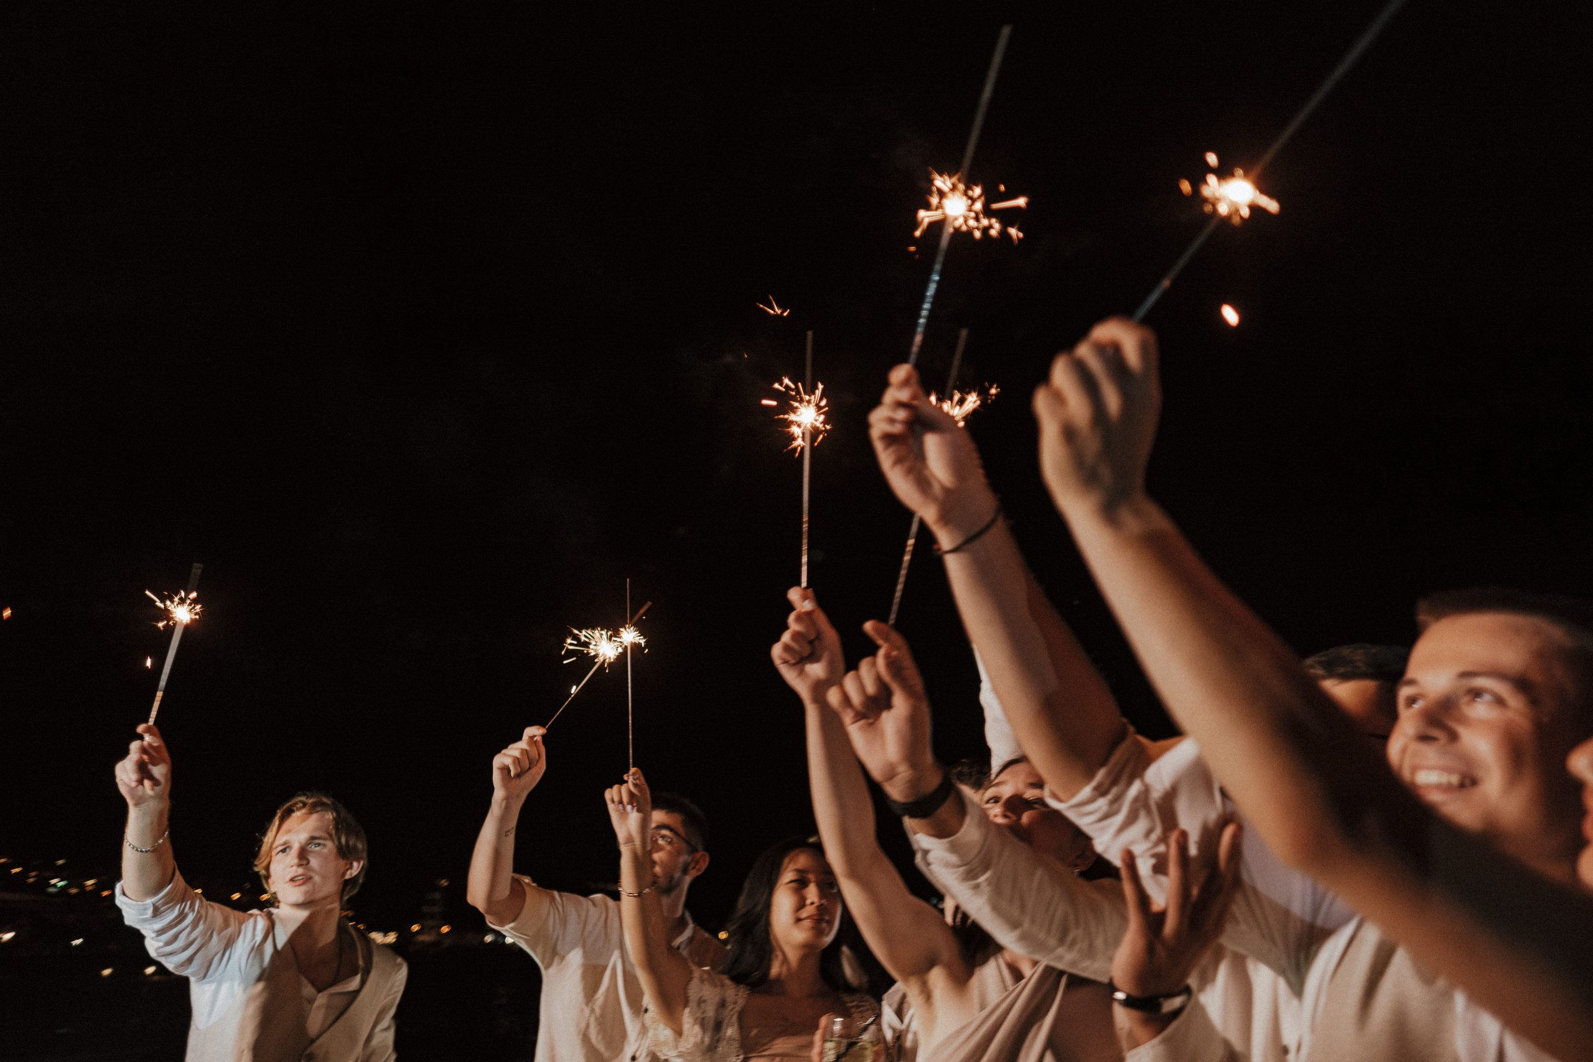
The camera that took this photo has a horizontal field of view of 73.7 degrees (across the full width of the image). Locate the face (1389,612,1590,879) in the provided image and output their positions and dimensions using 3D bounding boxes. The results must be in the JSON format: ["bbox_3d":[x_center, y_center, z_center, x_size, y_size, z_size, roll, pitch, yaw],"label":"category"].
[{"bbox_3d":[0.583,0.176,0.915,0.165,0.215,0.160,25,-23,-24],"label":"face"}]

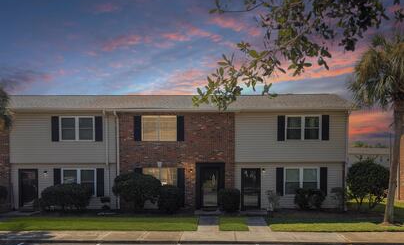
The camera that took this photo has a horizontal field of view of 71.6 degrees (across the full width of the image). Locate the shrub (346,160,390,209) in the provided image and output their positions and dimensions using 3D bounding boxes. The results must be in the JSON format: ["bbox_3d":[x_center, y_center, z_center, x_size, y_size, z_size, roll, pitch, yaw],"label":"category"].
[{"bbox_3d":[8.593,3.210,14.500,2.130,2.530,2.000,0,-2,0],"label":"shrub"}]

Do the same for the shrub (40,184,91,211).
[{"bbox_3d":[-6.652,3.706,13.750,2.510,1.350,1.500,0,-2,0],"label":"shrub"}]

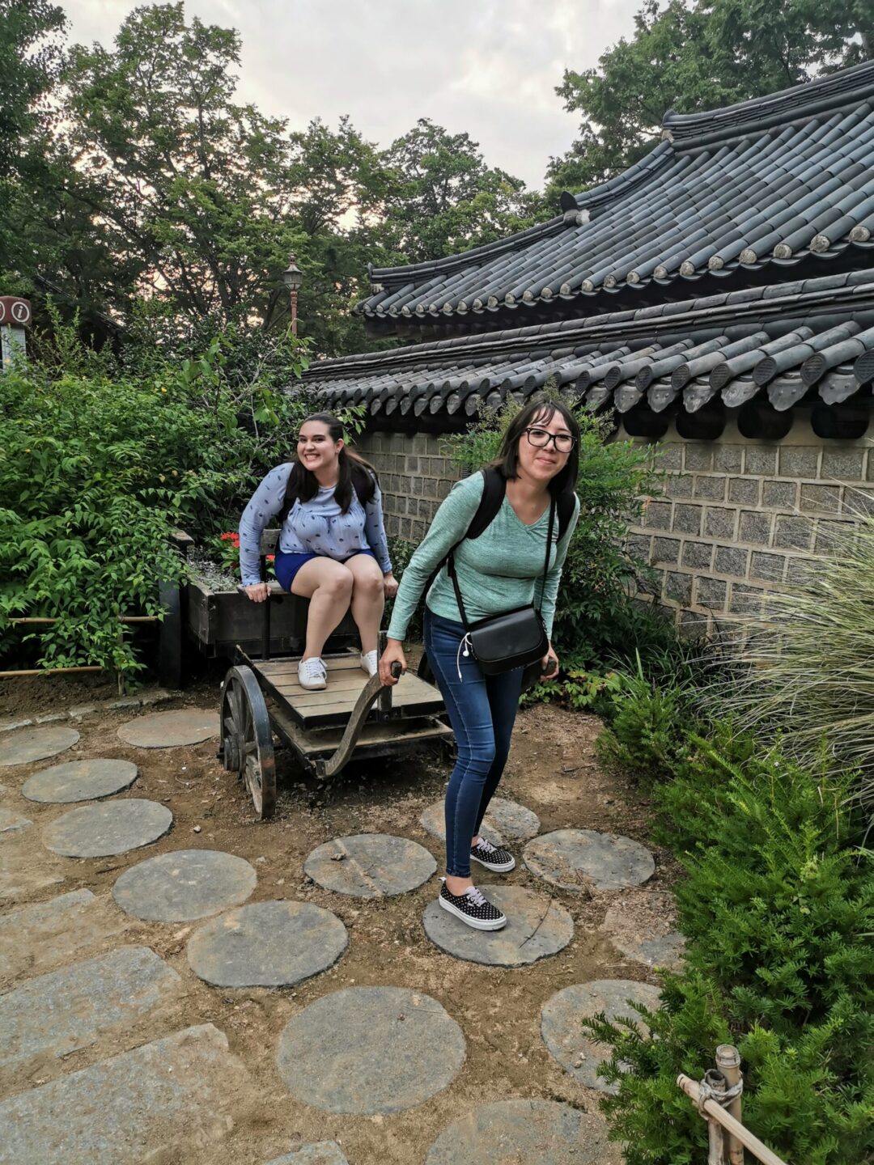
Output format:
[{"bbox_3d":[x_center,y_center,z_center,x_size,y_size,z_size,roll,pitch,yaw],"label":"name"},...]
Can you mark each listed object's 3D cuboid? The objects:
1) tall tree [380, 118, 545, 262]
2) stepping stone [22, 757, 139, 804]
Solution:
[{"bbox_3d":[0.624,-8.051,25.989,6.000,9.750,6.000,1,10,0],"label":"tall tree"},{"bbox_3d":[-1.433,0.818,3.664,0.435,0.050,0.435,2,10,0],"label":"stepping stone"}]

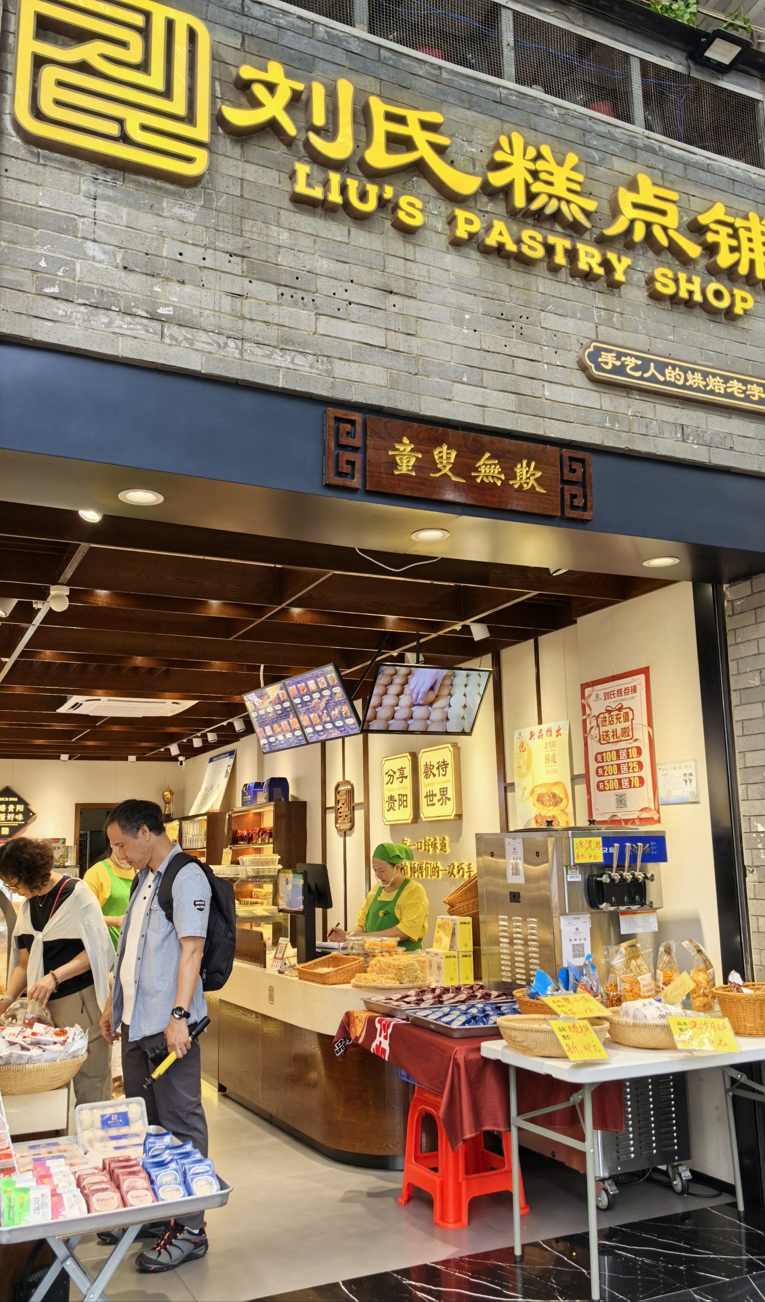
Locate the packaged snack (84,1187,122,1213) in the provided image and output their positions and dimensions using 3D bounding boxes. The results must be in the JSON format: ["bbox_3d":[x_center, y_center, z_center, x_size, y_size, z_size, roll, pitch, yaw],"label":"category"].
[{"bbox_3d":[-0.715,1.421,2.621,0.090,0.100,0.030,4,-50,-24],"label":"packaged snack"}]

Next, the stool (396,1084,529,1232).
[{"bbox_3d":[0.334,2.080,4.248,0.365,0.468,0.365,5,-12,-30],"label":"stool"}]

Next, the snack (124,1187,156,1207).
[{"bbox_3d":[-0.646,1.456,2.703,0.085,0.083,0.030,4,-57,-25],"label":"snack"}]

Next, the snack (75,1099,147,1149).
[{"bbox_3d":[-0.838,1.480,3.173,0.205,0.050,0.165,4,30,-24],"label":"snack"}]

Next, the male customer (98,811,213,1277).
[{"bbox_3d":[-0.893,1.445,4.016,0.420,1.690,0.480,7,-14,-36],"label":"male customer"}]

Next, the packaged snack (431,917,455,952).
[{"bbox_3d":[0.303,1.391,5.014,0.030,0.160,0.160,14,-17,-26],"label":"packaged snack"}]

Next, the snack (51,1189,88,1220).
[{"bbox_3d":[-0.809,1.432,2.628,0.091,0.088,0.030,4,-47,-25],"label":"snack"}]

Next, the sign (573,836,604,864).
[{"bbox_3d":[0.894,0.864,4.402,0.151,0.107,0.005,4,-12,-25],"label":"sign"}]

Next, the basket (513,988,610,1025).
[{"bbox_3d":[0.716,1.465,4.110,0.364,0.146,0.364,-1,-11,0],"label":"basket"}]

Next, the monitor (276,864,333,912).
[{"bbox_3d":[-0.463,1.414,6.046,0.220,0.270,0.360,6,-13,-33],"label":"monitor"}]

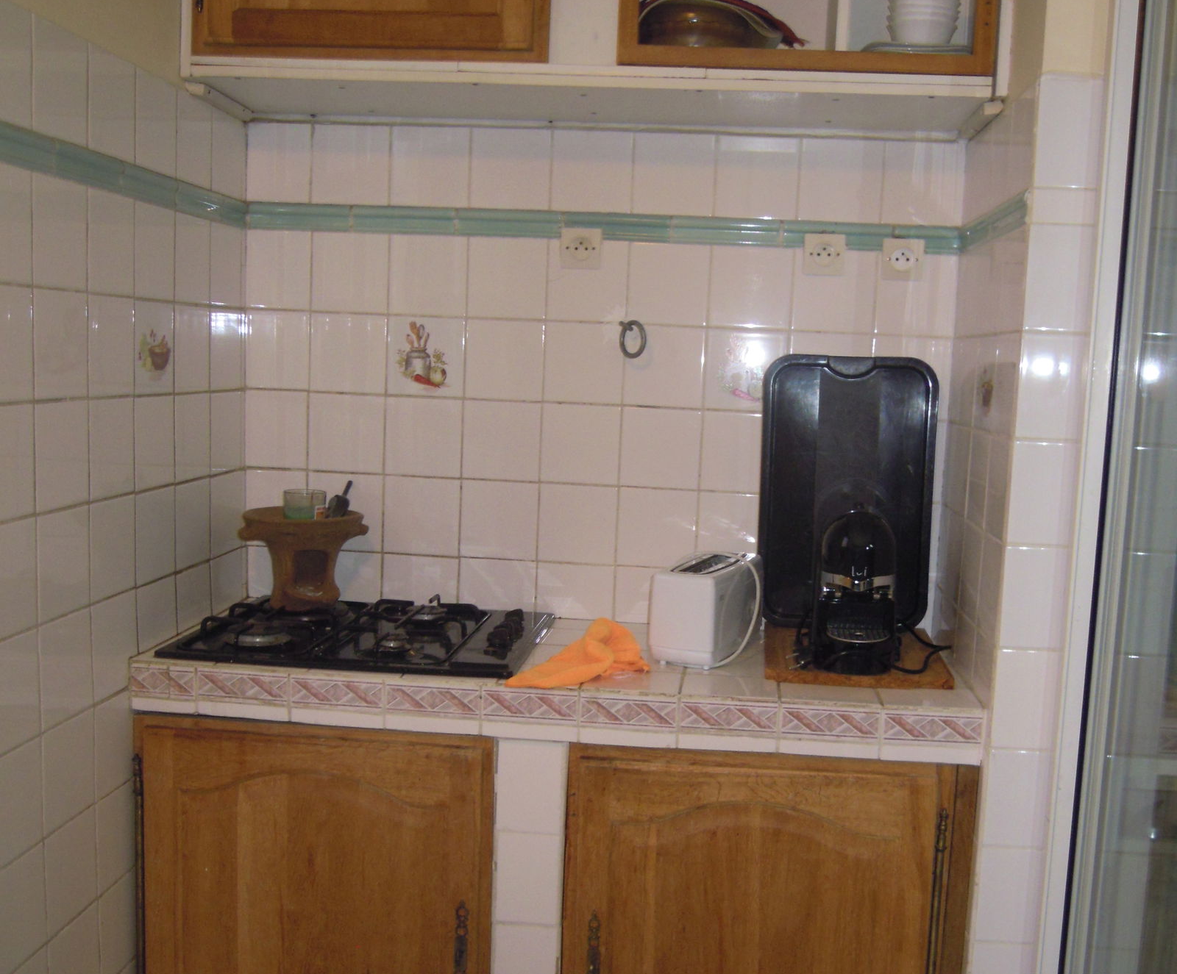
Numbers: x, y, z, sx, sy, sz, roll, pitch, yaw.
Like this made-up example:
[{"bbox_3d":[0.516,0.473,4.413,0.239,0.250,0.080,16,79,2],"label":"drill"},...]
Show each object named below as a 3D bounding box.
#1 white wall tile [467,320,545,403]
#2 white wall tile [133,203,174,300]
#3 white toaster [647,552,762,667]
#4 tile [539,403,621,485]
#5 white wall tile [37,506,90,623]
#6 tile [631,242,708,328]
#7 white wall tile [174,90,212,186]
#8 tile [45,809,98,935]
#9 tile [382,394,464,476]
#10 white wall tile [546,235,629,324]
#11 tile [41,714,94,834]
[{"bbox_3d":[-0.158,-0.242,2.423,0.150,0.151,0.008,3,6,6],"label":"white wall tile"},{"bbox_3d":[-0.708,-0.381,2.069,0.009,0.150,0.150,3,6,5],"label":"white wall tile"},{"bbox_3d":[0.211,0.209,2.244,0.114,0.157,0.295,5,6,22],"label":"white toaster"},{"bbox_3d":[-0.015,-0.082,2.400,0.150,0.150,0.010,2,6,6],"label":"tile"},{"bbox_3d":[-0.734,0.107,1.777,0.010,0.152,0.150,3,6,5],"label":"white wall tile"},{"bbox_3d":[0.152,-0.379,2.374,0.150,0.150,0.008,3,6,6],"label":"tile"},{"bbox_3d":[-0.663,-0.580,2.130,0.010,0.147,0.150,2,6,6],"label":"white wall tile"},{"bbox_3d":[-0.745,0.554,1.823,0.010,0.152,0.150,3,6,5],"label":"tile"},{"bbox_3d":[-0.315,-0.095,2.430,0.150,0.150,0.010,2,6,6],"label":"tile"},{"bbox_3d":[0.000,-0.386,2.391,0.150,0.150,0.008,3,6,6],"label":"white wall tile"},{"bbox_3d":[-0.739,0.406,1.805,0.010,0.150,0.150,2,6,6],"label":"tile"}]

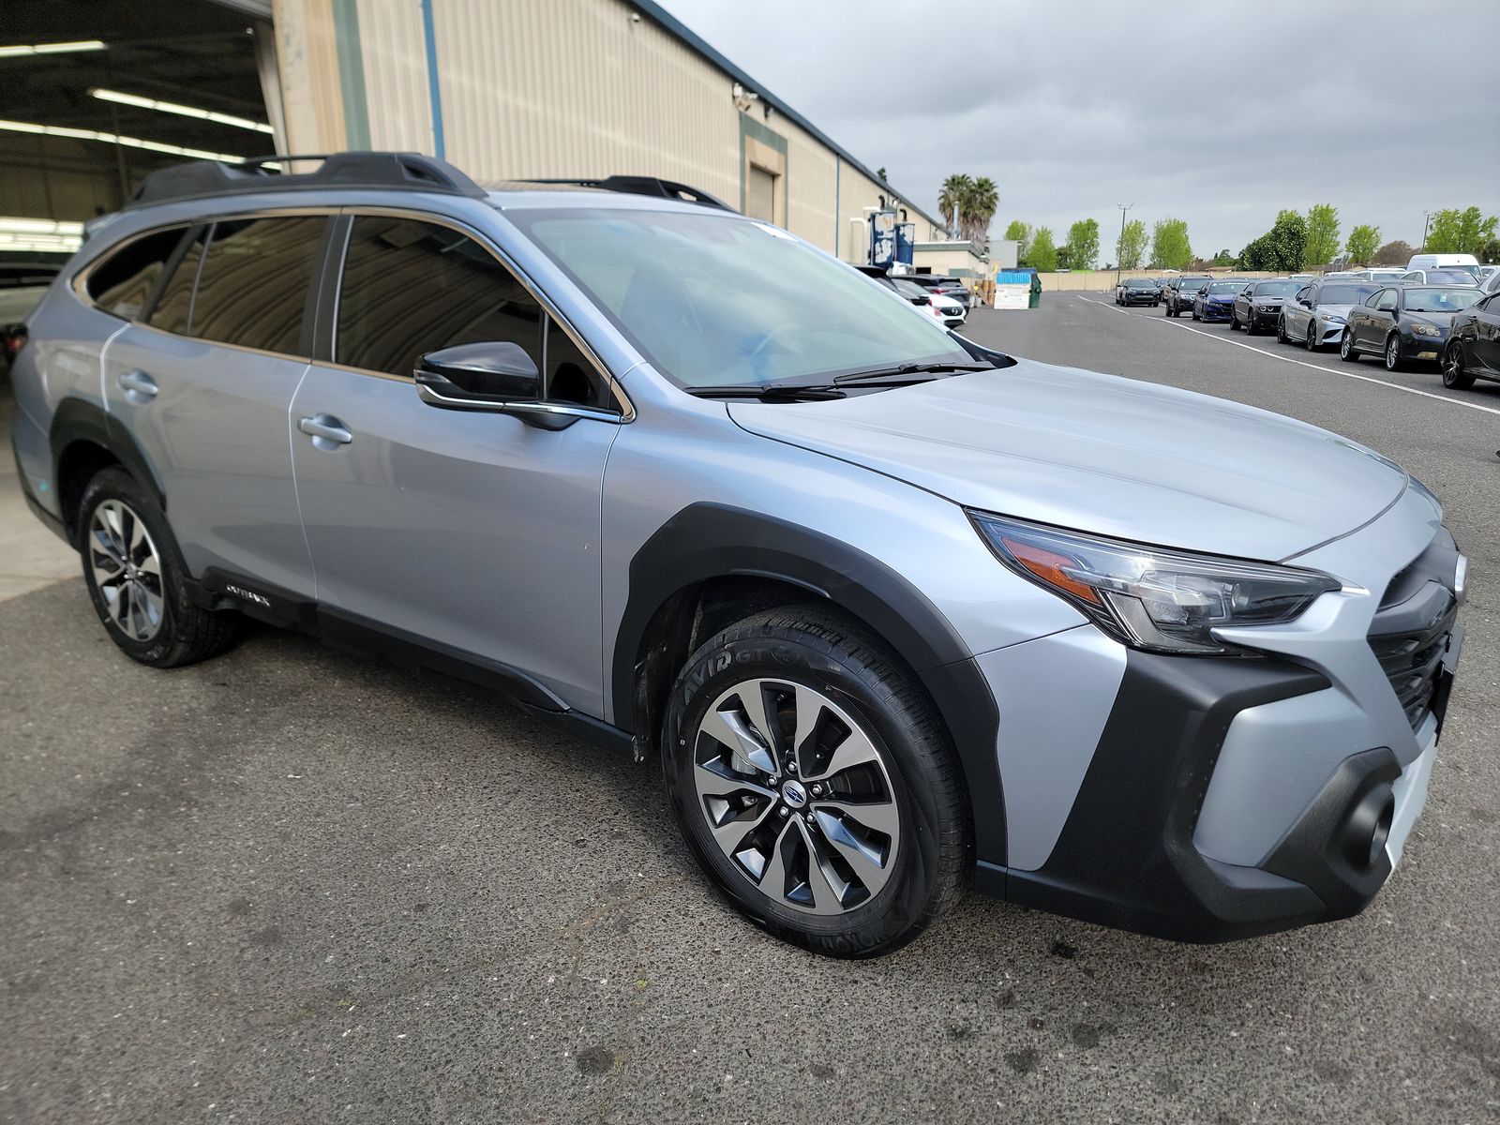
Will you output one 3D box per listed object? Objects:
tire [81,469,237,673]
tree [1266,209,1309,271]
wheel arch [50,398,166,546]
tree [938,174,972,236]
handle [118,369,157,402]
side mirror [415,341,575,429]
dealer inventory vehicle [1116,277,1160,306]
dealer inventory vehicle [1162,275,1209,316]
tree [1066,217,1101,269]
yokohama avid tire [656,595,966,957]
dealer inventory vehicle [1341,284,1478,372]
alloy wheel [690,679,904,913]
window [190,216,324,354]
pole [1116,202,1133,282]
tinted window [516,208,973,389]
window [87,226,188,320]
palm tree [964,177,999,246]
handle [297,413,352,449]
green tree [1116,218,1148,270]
[{"bbox_3d":[-2.101,0.007,3.679,0.725,0.725,0.235,12,18,33],"label":"tire"},{"bbox_3d":[61.994,-36.010,120.000,5.110,9.860,5.110,4,16,13],"label":"tree"},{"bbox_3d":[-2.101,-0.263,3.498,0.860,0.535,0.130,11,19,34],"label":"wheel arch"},{"bbox_3d":[21.072,-33.615,106.524,3.500,11.503,3.500,0,15,0],"label":"tree"},{"bbox_3d":[-1.887,-0.551,3.241,0.218,0.085,0.056,16,22,32],"label":"handle"},{"bbox_3d":[-0.555,-0.400,2.303,0.200,0.190,0.250,12,19,33],"label":"side mirror"},{"bbox_3d":[23.974,-16.575,63.696,1.855,1.690,4.600,3,15,13],"label":"dealer inventory vehicle"},{"bbox_3d":[19.022,-11.372,44.374,1.800,1.730,4.600,4,16,15],"label":"dealer inventory vehicle"},{"bbox_3d":[52.187,-48.303,163.083,5.200,11.050,5.200,0,15,0],"label":"tree"},{"bbox_3d":[0.142,0.461,2.204,0.725,0.725,0.235,12,19,34],"label":"yokohama avid tire"},{"bbox_3d":[11.966,-4.192,18.428,1.755,1.415,4.420,4,16,14],"label":"dealer inventory vehicle"},{"bbox_3d":[0.133,0.466,2.192,0.495,0.495,0.190,12,19,34],"label":"alloy wheel"},{"bbox_3d":[-1.457,-0.831,3.090,0.635,0.400,0.050,12,-1,33],"label":"window"},{"bbox_3d":[34.929,-29.324,97.760,1.400,8.510,0.400,0,15,0],"label":"pole"},{"bbox_3d":[0.053,-0.765,2.901,0.900,0.110,1.480,41,33,20],"label":"tinted window"},{"bbox_3d":[-2.054,-0.950,3.440,0.580,0.330,0.070,11,-7,38],"label":"window"},{"bbox_3d":[23.676,-33.510,106.504,3.700,11.352,3.700,0,15,0],"label":"palm tree"},{"bbox_3d":[-1.099,-0.345,2.725,0.218,0.085,0.056,16,22,32],"label":"handle"},{"bbox_3d":[49.589,-39.990,135.000,4.110,9.650,4.110,4,16,13],"label":"green tree"}]

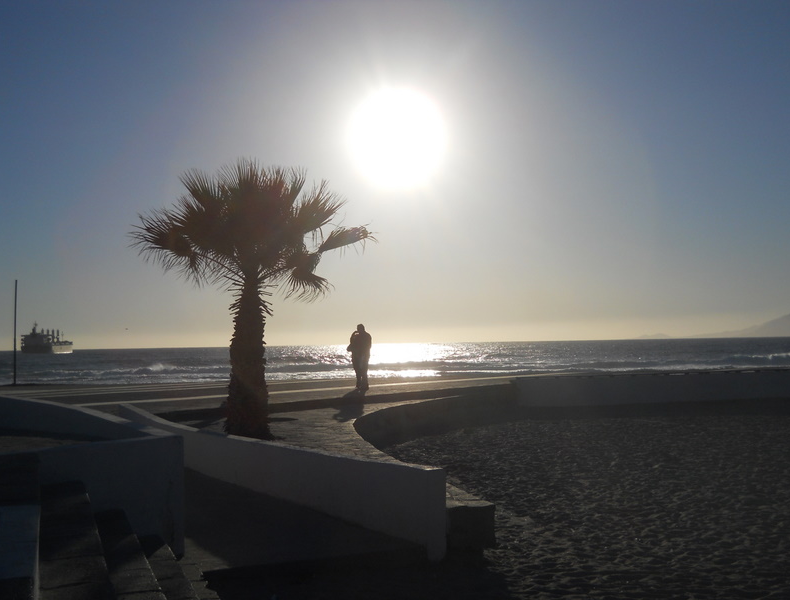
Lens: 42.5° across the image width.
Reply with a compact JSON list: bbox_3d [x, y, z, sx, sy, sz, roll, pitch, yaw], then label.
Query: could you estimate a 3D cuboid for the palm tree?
[{"bbox_3d":[-2.124,-0.056,15.052,3.540,4.118,3.397,-1,-2,0],"label":"palm tree"}]

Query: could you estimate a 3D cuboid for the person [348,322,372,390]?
[{"bbox_3d":[-0.921,1.500,26.619,0.600,1.720,0.440,0,-3,-15],"label":"person"}]

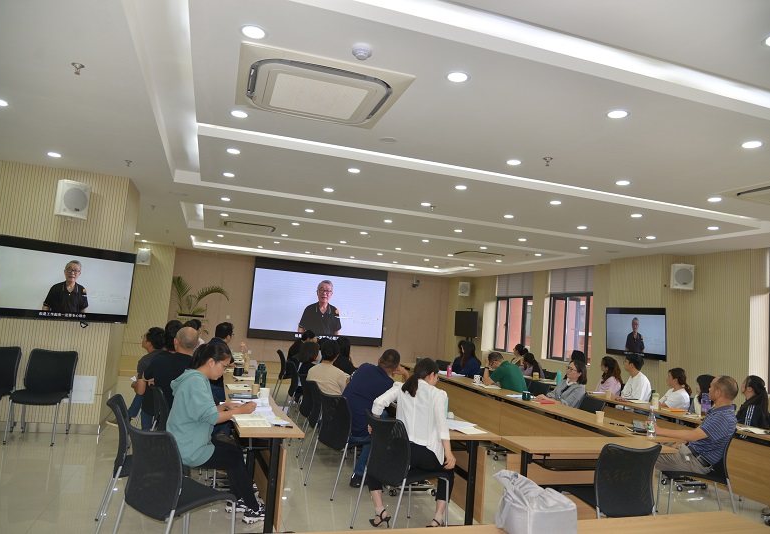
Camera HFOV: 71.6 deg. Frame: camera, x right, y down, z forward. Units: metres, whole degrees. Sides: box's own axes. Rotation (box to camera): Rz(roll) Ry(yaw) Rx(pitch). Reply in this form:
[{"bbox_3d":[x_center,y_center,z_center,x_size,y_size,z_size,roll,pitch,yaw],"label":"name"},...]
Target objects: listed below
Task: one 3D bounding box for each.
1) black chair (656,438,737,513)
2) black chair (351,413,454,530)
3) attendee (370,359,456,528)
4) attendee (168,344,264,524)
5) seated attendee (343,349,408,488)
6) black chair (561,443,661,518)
[{"bbox_3d":[2.626,1.734,4.491,0.534,0.869,0.454,3,-6,17],"label":"black chair"},{"bbox_3d":[0.115,1.510,3.910,0.560,0.860,0.470,8,-6,-34],"label":"black chair"},{"bbox_3d":[0.236,1.337,4.055,0.620,1.250,0.660,5,-5,0],"label":"attendee"},{"bbox_3d":[-1.159,1.177,3.812,0.741,1.245,0.464,6,-6,-19],"label":"attendee"},{"bbox_3d":[-0.130,1.395,4.943,0.550,1.240,0.750,0,-7,42],"label":"seated attendee"},{"bbox_3d":[1.464,1.552,3.541,0.454,0.869,0.534,6,-6,-17],"label":"black chair"}]

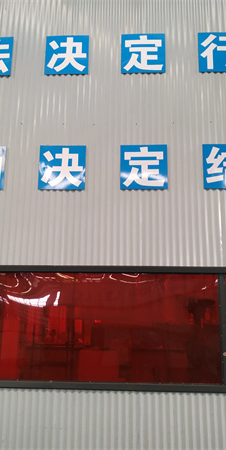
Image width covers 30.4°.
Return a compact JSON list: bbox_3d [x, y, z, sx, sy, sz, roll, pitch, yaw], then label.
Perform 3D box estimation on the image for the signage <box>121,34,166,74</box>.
[{"bbox_3d":[0.346,-1.963,4.778,0.505,0.505,0.025,0,-13,3],"label":"signage"}]

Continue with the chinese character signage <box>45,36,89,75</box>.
[{"bbox_3d":[-0.531,-1.967,4.828,0.505,0.505,0.025,0,-13,3],"label":"chinese character signage"}]

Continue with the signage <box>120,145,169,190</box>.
[{"bbox_3d":[0.330,-0.622,4.465,0.505,0.505,0.025,0,-13,3],"label":"signage"}]

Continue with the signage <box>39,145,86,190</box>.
[{"bbox_3d":[-0.548,-0.621,4.513,0.505,0.505,0.025,0,-13,3],"label":"signage"}]

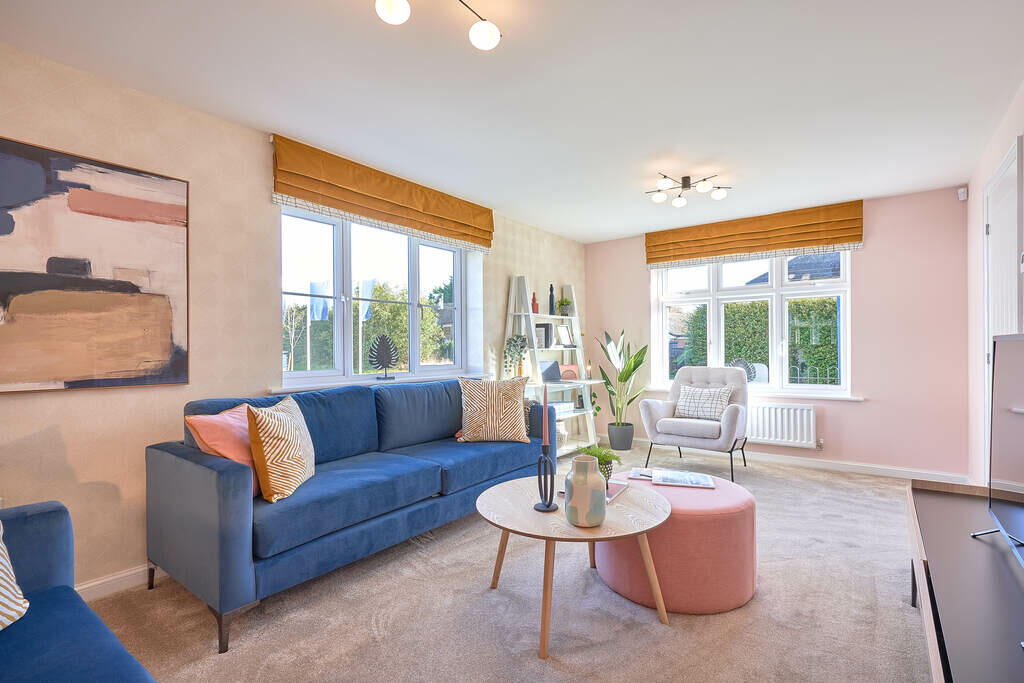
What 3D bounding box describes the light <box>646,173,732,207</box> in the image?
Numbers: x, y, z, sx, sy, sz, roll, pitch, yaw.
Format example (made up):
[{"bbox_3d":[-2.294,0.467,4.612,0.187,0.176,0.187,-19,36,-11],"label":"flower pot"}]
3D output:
[{"bbox_3d":[1.278,-1.150,3.403,0.660,0.190,0.660,-1,0,39],"label":"light"}]

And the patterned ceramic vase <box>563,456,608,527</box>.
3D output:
[{"bbox_3d":[0.289,0.580,1.790,0.162,0.250,0.162,0,0,0],"label":"patterned ceramic vase"}]

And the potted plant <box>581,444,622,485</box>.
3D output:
[{"bbox_3d":[0.424,0.601,2.170,0.200,0.210,0.200,0,0,0],"label":"potted plant"}]

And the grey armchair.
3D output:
[{"bbox_3d":[1.731,0.700,4.223,0.800,0.910,0.780,-1,0,35],"label":"grey armchair"}]

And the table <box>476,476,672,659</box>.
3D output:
[{"bbox_3d":[0.270,0.931,1.999,0.810,0.450,0.810,0,0,0],"label":"table"}]

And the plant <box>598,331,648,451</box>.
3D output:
[{"bbox_3d":[1.209,0.517,4.980,0.520,1.290,0.500,-1,0,39],"label":"plant"}]

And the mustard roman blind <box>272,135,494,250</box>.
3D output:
[{"bbox_3d":[-0.785,-1.008,3.389,0.090,0.415,1.900,-1,0,39],"label":"mustard roman blind"}]

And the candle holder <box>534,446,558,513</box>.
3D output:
[{"bbox_3d":[0.146,0.572,1.929,0.100,0.270,0.100,0,0,0],"label":"candle holder"}]

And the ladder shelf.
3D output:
[{"bbox_3d":[0.505,0.266,4.662,0.480,1.800,0.980,-1,0,39],"label":"ladder shelf"}]

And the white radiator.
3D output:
[{"bbox_3d":[2.278,0.776,4.469,1.180,0.370,0.100,-1,0,39],"label":"white radiator"}]

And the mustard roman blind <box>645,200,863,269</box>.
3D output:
[{"bbox_3d":[2.260,-1.022,4.519,1.940,0.415,0.090,-1,0,39],"label":"mustard roman blind"}]

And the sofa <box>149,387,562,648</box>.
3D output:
[{"bbox_3d":[-0.704,0.732,2.831,0.860,0.870,2.270,-1,0,39],"label":"sofa"}]

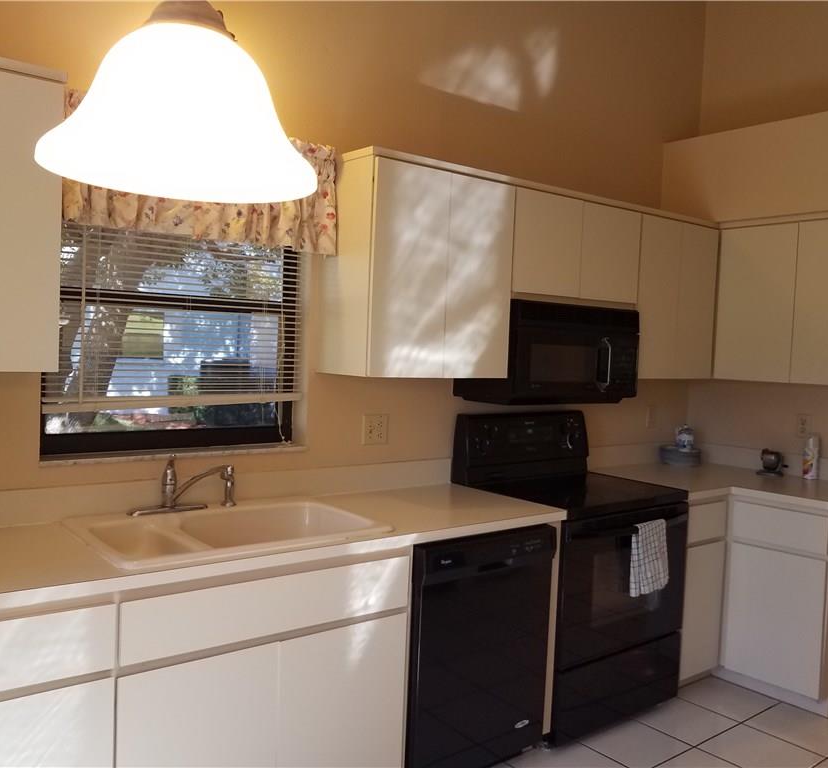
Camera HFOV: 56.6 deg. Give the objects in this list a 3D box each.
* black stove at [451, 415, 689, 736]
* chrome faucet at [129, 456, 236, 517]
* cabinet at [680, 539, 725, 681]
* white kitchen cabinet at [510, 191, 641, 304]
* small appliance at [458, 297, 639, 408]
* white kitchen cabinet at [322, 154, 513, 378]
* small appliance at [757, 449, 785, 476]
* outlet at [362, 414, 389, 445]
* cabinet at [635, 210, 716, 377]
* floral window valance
[{"bbox_3d":[0.659,0.734,3.185,0.763,1.183,0.615,0,3,-37],"label":"black stove"},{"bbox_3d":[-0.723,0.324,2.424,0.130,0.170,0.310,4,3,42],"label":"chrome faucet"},{"bbox_3d":[1.070,0.934,3.475,0.225,0.560,0.554,0,3,-37],"label":"cabinet"},{"bbox_3d":[0.581,-0.550,3.234,0.762,0.412,0.328,0,3,-37],"label":"white kitchen cabinet"},{"bbox_3d":[0.579,-0.129,3.237,0.759,0.383,0.363,0,3,-37],"label":"small appliance"},{"bbox_3d":[0.017,-0.397,2.846,0.642,0.730,0.335,0,3,-37],"label":"white kitchen cabinet"},{"bbox_3d":[1.768,0.383,3.789,0.095,0.128,0.130,0,3,-37],"label":"small appliance"},{"bbox_3d":[-0.141,0.175,2.930,0.117,0.112,0.010,0,3,-37],"label":"outlet"},{"bbox_3d":[1.131,-0.392,3.699,0.628,0.728,0.335,0,3,-37],"label":"cabinet"},{"bbox_3d":[-0.660,-0.634,2.414,0.925,0.365,0.118,0,3,-37],"label":"floral window valance"}]

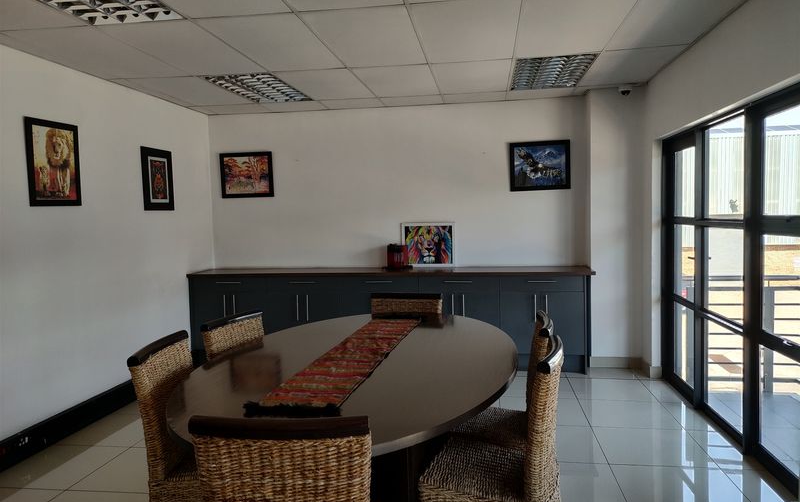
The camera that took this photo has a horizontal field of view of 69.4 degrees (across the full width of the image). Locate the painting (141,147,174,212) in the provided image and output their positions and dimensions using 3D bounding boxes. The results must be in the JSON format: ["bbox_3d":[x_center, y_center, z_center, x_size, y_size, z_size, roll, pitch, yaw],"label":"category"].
[{"bbox_3d":[-2.161,-0.631,5.159,0.026,0.543,0.481,-1,4,9],"label":"painting"}]

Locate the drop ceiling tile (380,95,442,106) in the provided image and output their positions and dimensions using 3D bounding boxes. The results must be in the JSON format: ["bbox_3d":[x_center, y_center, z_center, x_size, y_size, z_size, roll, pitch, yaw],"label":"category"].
[{"bbox_3d":[0.124,-1.461,5.612,0.597,0.018,0.433,-1,4,9],"label":"drop ceiling tile"}]

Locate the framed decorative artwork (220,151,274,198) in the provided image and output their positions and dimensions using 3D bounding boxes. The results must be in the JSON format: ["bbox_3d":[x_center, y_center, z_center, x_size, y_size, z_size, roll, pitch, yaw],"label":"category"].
[{"bbox_3d":[-1.620,-0.800,6.105,0.577,0.474,0.030,-1,4,9],"label":"framed decorative artwork"}]

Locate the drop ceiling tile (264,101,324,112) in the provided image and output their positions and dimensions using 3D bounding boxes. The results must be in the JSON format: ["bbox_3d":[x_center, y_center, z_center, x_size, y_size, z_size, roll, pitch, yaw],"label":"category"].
[{"bbox_3d":[-1.081,-1.446,5.782,0.600,0.015,0.418,-1,4,8],"label":"drop ceiling tile"}]

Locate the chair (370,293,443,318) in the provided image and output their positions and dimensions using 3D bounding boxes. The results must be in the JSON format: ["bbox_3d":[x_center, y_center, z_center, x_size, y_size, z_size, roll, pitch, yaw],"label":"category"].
[{"bbox_3d":[0.024,0.773,3.817,0.490,0.920,0.570,-1,4,8],"label":"chair"}]

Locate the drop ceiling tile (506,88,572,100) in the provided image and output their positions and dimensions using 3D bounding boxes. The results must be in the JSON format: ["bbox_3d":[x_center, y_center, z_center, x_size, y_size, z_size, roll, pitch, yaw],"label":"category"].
[{"bbox_3d":[1.310,-1.480,5.442,0.595,0.015,0.424,-1,4,9],"label":"drop ceiling tile"}]

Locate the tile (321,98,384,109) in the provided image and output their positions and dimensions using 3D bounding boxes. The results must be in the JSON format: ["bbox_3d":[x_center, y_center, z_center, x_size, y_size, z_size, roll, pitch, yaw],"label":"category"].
[{"bbox_3d":[-0.469,-1.454,5.702,0.597,0.018,0.433,-1,4,9],"label":"tile"}]

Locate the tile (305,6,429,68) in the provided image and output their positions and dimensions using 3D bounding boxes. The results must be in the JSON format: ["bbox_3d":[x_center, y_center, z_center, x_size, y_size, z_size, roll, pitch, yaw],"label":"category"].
[{"bbox_3d":[-0.176,-1.327,3.635,0.595,0.015,1.195,-1,4,9],"label":"tile"}]

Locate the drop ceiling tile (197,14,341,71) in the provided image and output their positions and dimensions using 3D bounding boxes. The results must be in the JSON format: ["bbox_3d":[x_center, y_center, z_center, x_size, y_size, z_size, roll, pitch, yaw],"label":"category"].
[{"bbox_3d":[-0.769,-1.320,3.725,0.595,0.015,1.195,-1,4,9],"label":"drop ceiling tile"}]

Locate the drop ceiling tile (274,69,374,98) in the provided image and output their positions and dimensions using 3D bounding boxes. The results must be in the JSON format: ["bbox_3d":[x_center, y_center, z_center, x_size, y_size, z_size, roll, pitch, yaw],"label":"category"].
[{"bbox_3d":[-0.604,-1.401,4.897,0.600,0.015,1.200,-1,4,8],"label":"drop ceiling tile"}]

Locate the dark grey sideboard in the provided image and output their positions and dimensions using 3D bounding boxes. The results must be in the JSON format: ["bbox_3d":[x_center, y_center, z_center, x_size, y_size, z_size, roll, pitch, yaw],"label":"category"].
[{"bbox_3d":[-0.122,0.663,5.742,3.860,0.938,0.542,-1,4,9],"label":"dark grey sideboard"}]

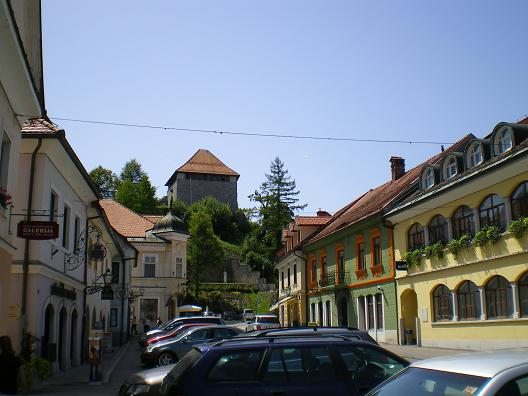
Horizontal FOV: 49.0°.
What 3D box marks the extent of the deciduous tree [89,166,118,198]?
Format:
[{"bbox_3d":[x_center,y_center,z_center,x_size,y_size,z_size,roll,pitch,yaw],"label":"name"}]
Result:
[{"bbox_3d":[-33.994,-2.421,122.000,7.000,10.000,7.000,-1,-12,0],"label":"deciduous tree"}]

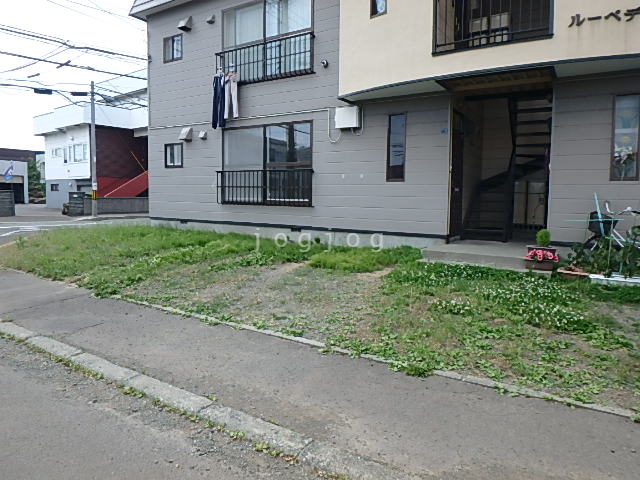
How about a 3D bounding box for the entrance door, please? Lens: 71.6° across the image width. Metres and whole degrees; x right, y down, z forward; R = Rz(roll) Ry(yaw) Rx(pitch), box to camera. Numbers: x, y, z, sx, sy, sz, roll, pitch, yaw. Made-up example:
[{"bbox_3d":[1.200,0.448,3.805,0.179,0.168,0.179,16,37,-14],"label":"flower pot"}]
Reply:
[{"bbox_3d":[2.585,-1.206,8.380,0.080,2.310,0.790,4,7,32],"label":"entrance door"}]

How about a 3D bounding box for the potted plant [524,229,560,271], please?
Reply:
[{"bbox_3d":[3.049,0.135,6.081,0.410,0.570,0.360,4,7,32],"label":"potted plant"}]

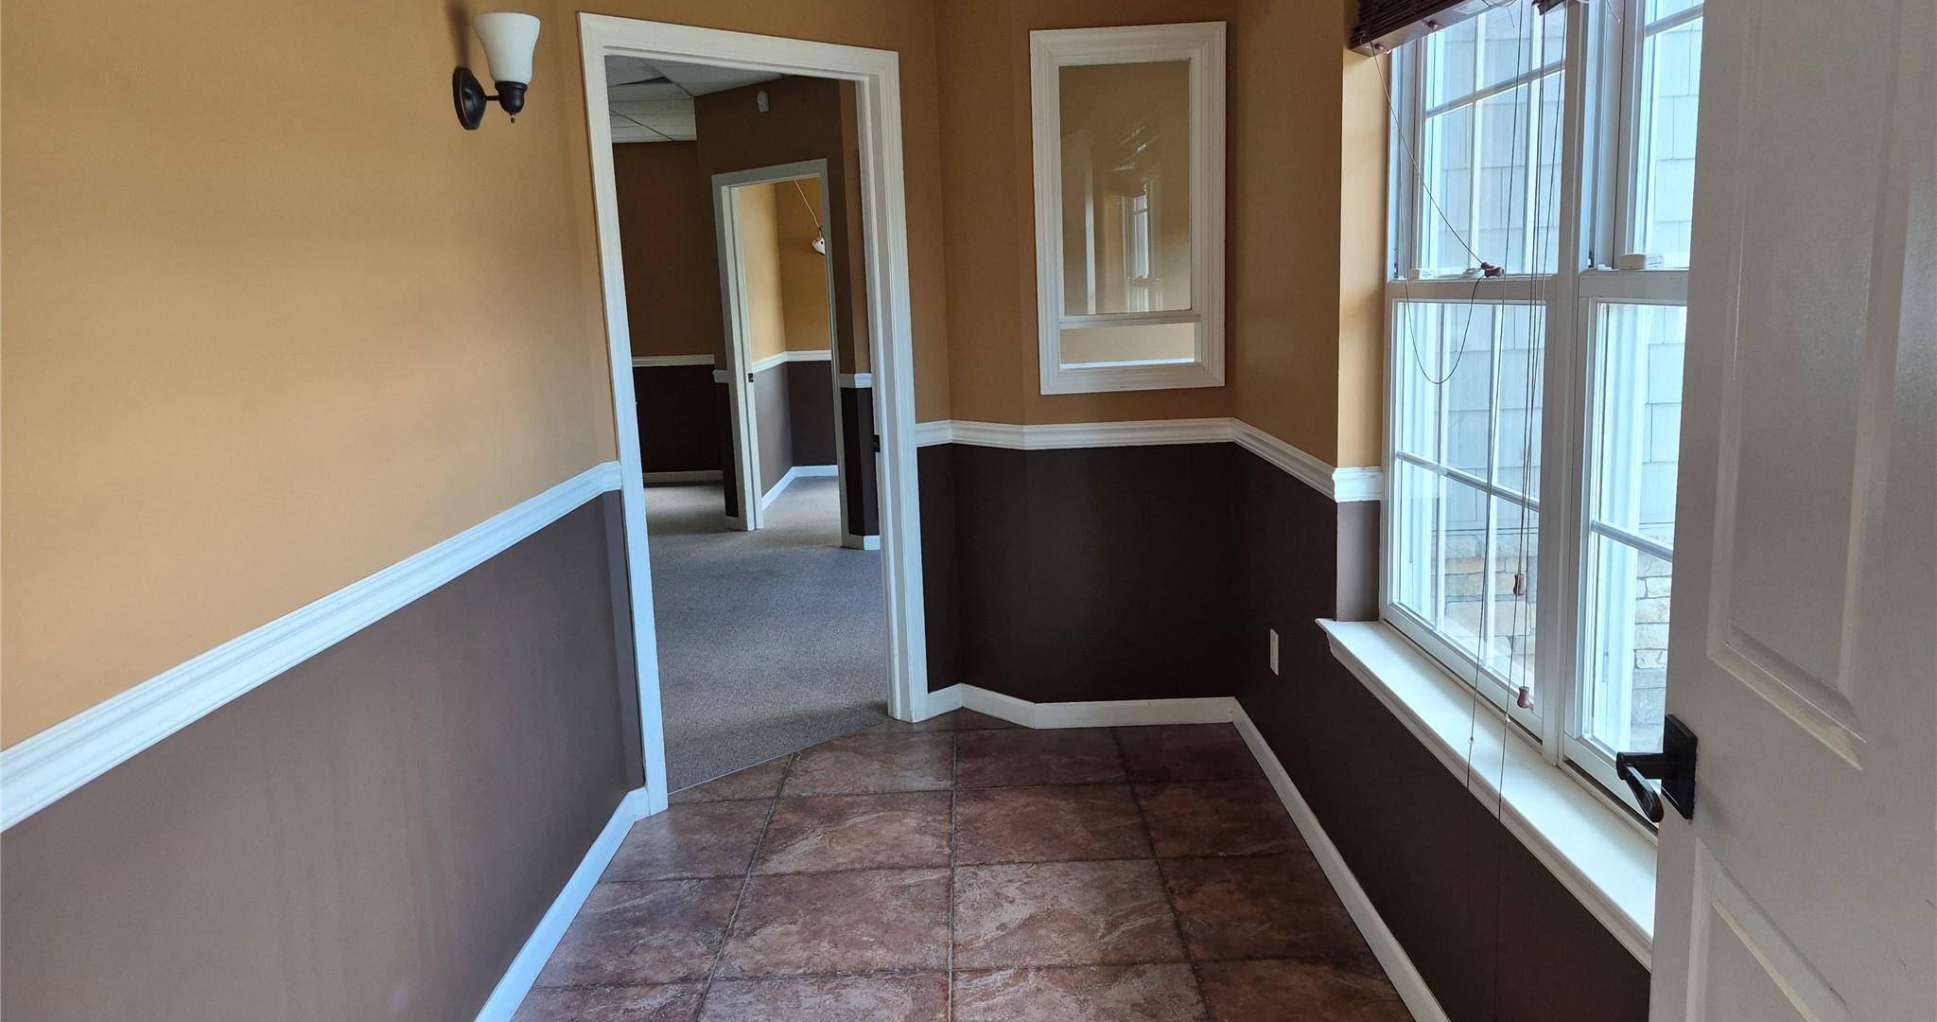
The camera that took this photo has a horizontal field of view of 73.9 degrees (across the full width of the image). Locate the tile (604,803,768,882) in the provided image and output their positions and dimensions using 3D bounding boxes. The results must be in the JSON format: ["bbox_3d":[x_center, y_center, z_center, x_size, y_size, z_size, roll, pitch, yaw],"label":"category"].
[{"bbox_3d":[-0.757,0.865,3.391,0.444,0.010,0.490,-2,9,0],"label":"tile"}]

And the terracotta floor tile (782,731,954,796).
[{"bbox_3d":[-0.287,0.765,3.877,0.490,0.010,0.490,-2,9,0],"label":"terracotta floor tile"}]

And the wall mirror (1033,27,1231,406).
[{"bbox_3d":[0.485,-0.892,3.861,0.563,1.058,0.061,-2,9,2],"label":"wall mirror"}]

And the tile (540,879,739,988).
[{"bbox_3d":[-0.743,0.961,2.965,0.388,0.010,0.492,-2,10,0],"label":"tile"}]

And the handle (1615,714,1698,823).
[{"bbox_3d":[0.640,0.248,1.200,0.057,0.080,0.125,-1,10,10],"label":"handle"}]

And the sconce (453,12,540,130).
[{"bbox_3d":[-0.944,-0.882,2.607,0.168,0.214,0.134,-2,9,2],"label":"sconce"}]

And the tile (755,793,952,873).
[{"bbox_3d":[-0.286,0.845,3.388,0.490,0.010,0.490,-2,9,0],"label":"tile"}]

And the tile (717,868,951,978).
[{"bbox_3d":[-0.291,0.944,2.962,0.504,0.010,0.492,-2,10,0],"label":"tile"}]

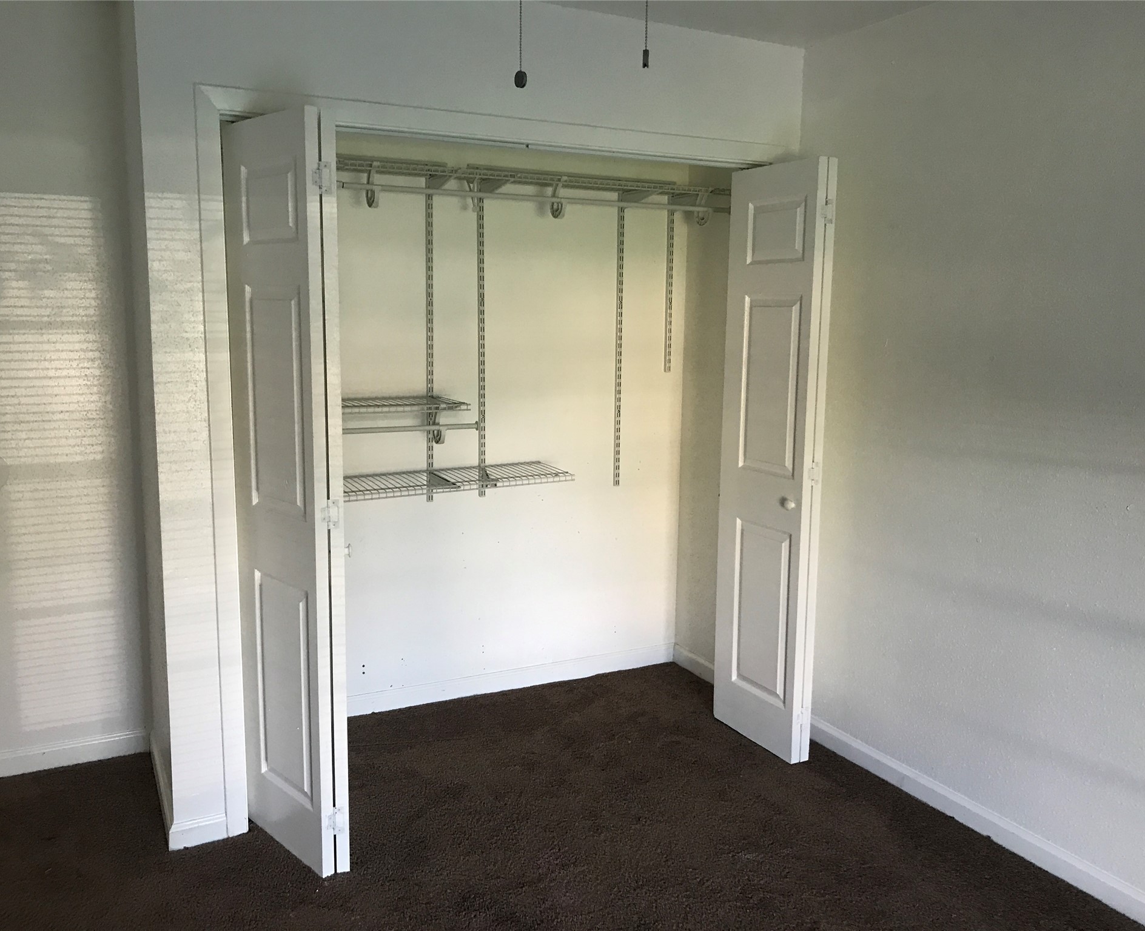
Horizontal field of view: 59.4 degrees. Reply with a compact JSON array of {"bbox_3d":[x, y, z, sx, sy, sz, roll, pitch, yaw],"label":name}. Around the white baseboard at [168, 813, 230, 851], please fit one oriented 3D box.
[{"bbox_3d":[-1.079,1.056,2.901,0.164,0.072,0.018,-4,10,-27],"label":"white baseboard"}]

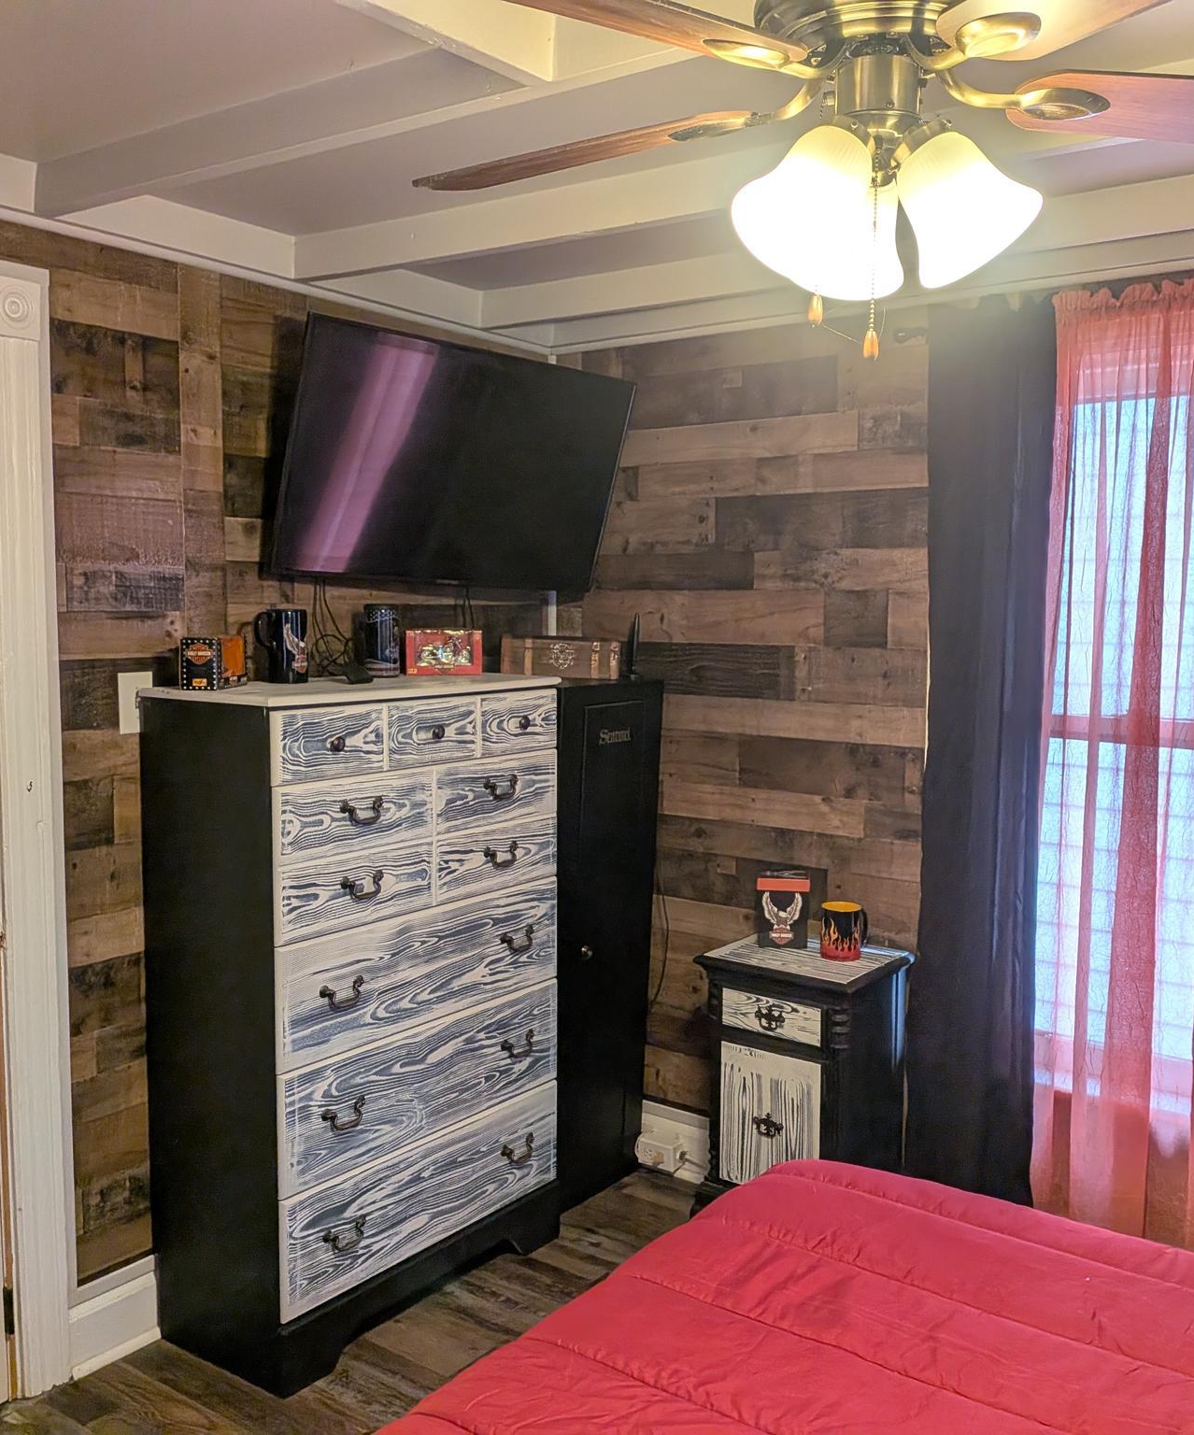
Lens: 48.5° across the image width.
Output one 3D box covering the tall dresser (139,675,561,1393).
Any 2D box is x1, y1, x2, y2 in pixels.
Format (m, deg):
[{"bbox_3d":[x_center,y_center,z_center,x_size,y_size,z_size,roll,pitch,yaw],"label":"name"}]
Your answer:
[{"bbox_3d":[-0.503,0.592,2.925,0.393,1.343,0.847,4,7,37],"label":"tall dresser"}]

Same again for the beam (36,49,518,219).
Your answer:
[{"bbox_3d":[-0.557,-0.940,2.132,1.093,0.092,0.046,4,6,33],"label":"beam"}]

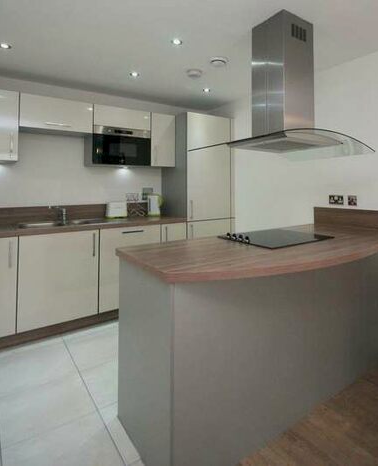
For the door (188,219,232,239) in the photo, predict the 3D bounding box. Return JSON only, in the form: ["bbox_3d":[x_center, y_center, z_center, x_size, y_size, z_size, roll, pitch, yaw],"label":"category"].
[{"bbox_3d":[0.234,0.220,3.205,0.595,0.715,0.020,-6,10,-34],"label":"door"}]

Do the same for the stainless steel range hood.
[{"bbox_3d":[0.614,-0.971,1.957,0.993,0.850,0.655,-5,7,-34],"label":"stainless steel range hood"}]

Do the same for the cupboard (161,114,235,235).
[{"bbox_3d":[0.071,-0.323,3.426,0.619,2.006,0.583,-5,7,-34],"label":"cupboard"}]

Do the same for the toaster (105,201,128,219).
[{"bbox_3d":[-0.742,-0.234,3.009,0.210,0.176,0.164,-5,7,-34],"label":"toaster"}]

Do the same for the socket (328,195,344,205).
[{"bbox_3d":[1.295,-0.289,2.555,0.012,0.085,0.143,-5,7,-34],"label":"socket"}]

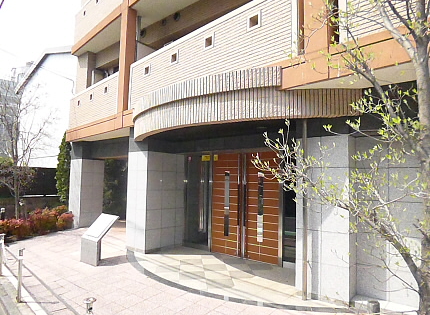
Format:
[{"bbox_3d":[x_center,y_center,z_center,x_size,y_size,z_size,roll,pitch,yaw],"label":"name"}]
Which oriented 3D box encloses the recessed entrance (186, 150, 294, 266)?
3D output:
[{"bbox_3d":[0.277,0.871,5.836,0.380,2.076,3.000,6,-7,-45],"label":"recessed entrance"}]

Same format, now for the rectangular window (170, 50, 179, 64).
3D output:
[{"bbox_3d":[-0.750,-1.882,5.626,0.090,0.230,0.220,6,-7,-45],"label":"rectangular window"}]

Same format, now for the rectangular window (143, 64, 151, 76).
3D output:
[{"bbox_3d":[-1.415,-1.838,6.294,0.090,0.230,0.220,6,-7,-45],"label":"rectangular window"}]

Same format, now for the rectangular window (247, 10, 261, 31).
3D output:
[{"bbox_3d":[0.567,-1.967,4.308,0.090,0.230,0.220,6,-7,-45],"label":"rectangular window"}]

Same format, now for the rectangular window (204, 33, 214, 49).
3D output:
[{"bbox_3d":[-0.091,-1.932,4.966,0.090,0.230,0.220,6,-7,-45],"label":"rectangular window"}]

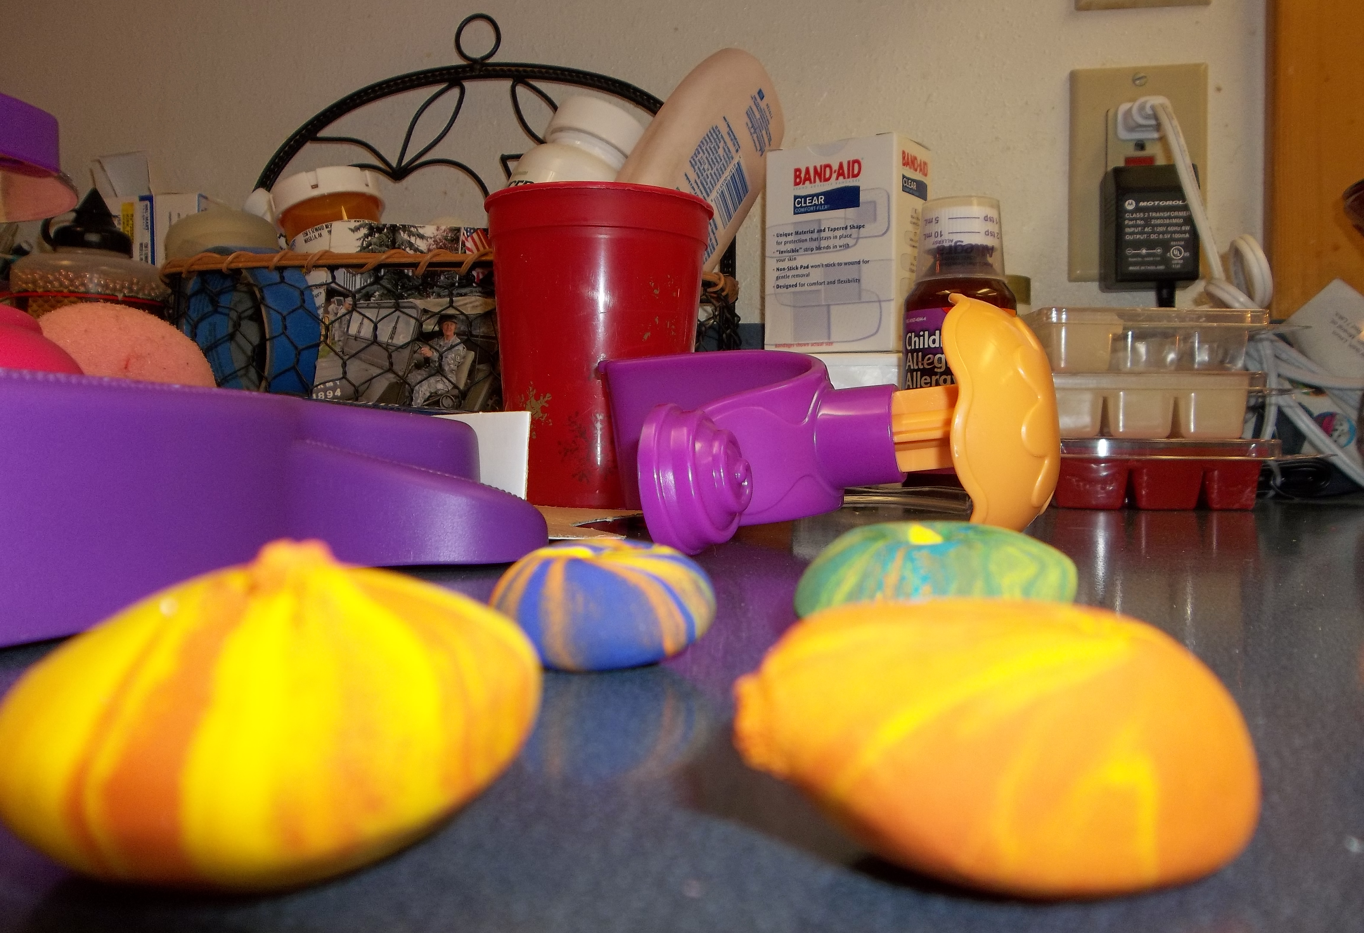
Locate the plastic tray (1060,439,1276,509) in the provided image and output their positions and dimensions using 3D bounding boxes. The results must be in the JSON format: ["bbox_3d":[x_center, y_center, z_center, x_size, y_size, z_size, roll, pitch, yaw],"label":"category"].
[{"bbox_3d":[0.223,0.004,0.522,0.107,0.031,0.072,1,1,2],"label":"plastic tray"}]

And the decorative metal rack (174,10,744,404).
[{"bbox_3d":[-0.124,-0.118,0.536,0.297,0.269,0.125,1,1,9],"label":"decorative metal rack"}]

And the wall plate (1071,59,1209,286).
[{"bbox_3d":[0.244,-0.155,0.566,0.070,0.114,0.010,1,1,9],"label":"wall plate"}]

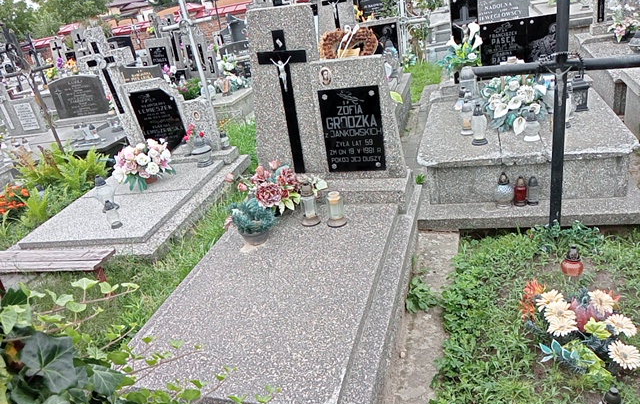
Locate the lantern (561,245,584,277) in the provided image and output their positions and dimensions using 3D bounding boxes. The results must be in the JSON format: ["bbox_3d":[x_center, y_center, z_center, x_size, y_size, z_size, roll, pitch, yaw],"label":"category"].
[{"bbox_3d":[1.191,0.270,2.440,0.107,0.148,0.107,-2,25,17],"label":"lantern"}]

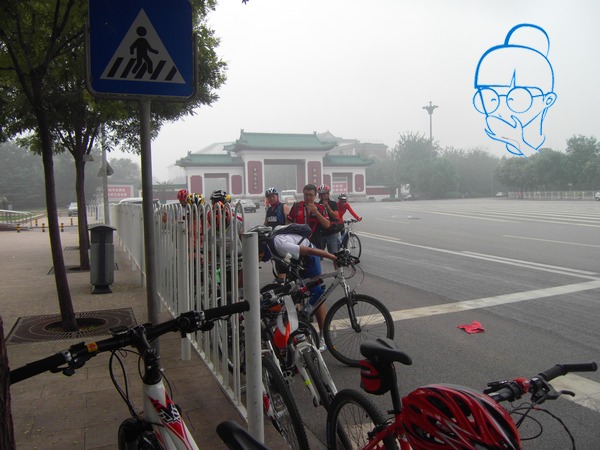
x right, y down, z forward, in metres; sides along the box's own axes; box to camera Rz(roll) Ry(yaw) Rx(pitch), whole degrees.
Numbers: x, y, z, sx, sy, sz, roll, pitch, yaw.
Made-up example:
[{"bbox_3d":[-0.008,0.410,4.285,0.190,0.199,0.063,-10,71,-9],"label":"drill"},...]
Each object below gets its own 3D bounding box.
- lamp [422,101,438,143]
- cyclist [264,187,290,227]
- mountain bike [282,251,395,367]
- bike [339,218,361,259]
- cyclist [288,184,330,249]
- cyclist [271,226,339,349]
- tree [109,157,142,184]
[{"bbox_3d":[25.546,-13.830,95.000,3.000,20.100,3.000,-1,3,0],"label":"lamp"},{"bbox_3d":[-0.399,0.228,8.600,0.540,1.760,0.400,0,3,21],"label":"cyclist"},{"bbox_3d":[0.170,0.759,4.770,1.680,1.060,0.600,1,4,40],"label":"mountain bike"},{"bbox_3d":[1.200,0.320,13.100,0.600,1.050,1.700,-3,3,-30],"label":"bike"},{"bbox_3d":[0.105,0.368,6.000,0.560,1.730,0.420,-1,3,7],"label":"cyclist"},{"bbox_3d":[0.000,0.637,4.880,0.820,1.300,0.600,-2,3,-14],"label":"cyclist"},{"bbox_3d":[-30.564,-6.990,85.000,6.200,9.800,6.200,-1,3,0],"label":"tree"}]

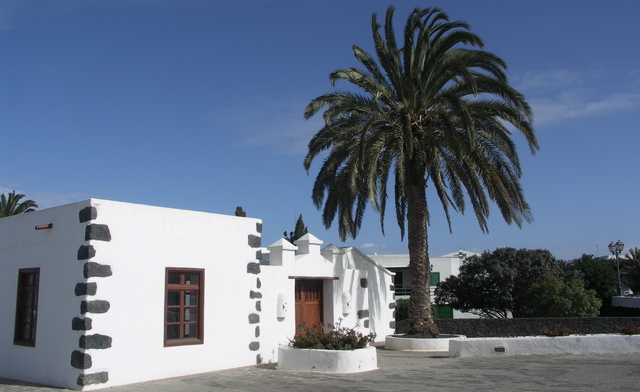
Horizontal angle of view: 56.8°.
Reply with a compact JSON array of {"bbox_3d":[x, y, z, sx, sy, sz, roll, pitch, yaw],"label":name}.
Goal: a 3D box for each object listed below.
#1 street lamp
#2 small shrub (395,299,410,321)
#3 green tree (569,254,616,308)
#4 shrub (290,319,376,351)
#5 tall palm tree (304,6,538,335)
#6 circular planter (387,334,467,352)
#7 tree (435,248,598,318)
[{"bbox_3d":[18.397,4.566,36.701,0.950,3.485,0.500,-5,-10,26],"label":"street lamp"},{"bbox_3d":[3.650,5.046,25.513,1.200,1.233,1.200,-2,-9,8],"label":"small shrub"},{"bbox_3d":[18.222,5.950,39.516,3.400,4.070,3.400,-5,-10,24],"label":"green tree"},{"bbox_3d":[0.269,3.309,13.816,1.950,0.695,1.600,-1,-9,1],"label":"shrub"},{"bbox_3d":[3.235,-1.025,18.914,7.350,10.609,7.350,-2,-9,10],"label":"tall palm tree"},{"bbox_3d":[3.229,4.403,18.035,2.440,0.430,2.440,-2,-9,10],"label":"circular planter"},{"bbox_3d":[9.576,4.571,28.616,7.600,3.958,5.800,-4,-10,18],"label":"tree"}]

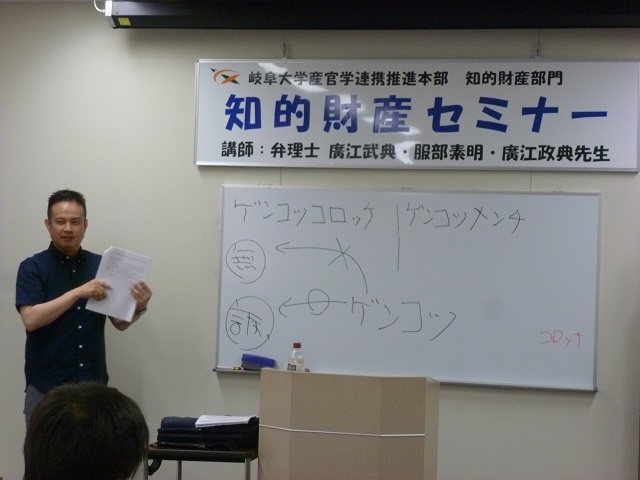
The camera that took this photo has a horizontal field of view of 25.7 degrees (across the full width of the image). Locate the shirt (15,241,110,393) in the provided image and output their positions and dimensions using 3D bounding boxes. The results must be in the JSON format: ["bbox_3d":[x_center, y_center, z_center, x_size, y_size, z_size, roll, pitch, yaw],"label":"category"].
[{"bbox_3d":[-1.155,0.348,6.330,0.460,0.680,0.280,1,0,-24],"label":"shirt"}]

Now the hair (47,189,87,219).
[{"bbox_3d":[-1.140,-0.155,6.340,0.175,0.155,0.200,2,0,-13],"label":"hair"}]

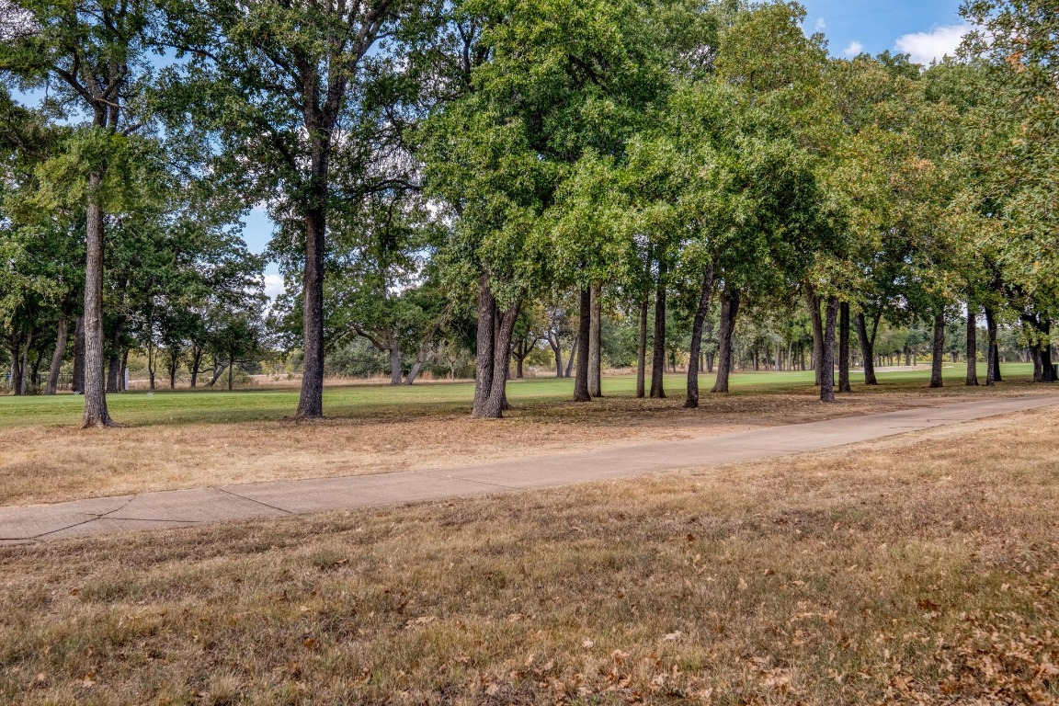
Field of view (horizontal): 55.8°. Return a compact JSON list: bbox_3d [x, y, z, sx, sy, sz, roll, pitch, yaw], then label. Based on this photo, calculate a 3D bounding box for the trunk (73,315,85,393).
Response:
[{"bbox_3d":[-18.368,0.037,40.740,0.524,3.183,0.520,0,0,0],"label":"trunk"}]

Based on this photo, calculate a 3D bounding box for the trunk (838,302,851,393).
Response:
[{"bbox_3d":[12.857,-0.225,40.720,0.487,3.706,0.480,0,0,0],"label":"trunk"}]

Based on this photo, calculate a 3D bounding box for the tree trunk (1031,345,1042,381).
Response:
[{"bbox_3d":[25.901,0.492,51.000,0.518,1.875,0.455,0,0,0],"label":"tree trunk"}]

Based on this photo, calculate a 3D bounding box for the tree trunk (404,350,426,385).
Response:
[{"bbox_3d":[-5.747,0.720,50.217,1.016,1.763,0.600,0,0,0],"label":"tree trunk"}]

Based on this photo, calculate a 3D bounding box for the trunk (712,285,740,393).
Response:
[{"bbox_3d":[7.859,-0.534,40.044,1.104,4.343,0.600,0,0,0],"label":"trunk"}]

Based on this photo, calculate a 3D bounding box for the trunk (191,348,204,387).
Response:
[{"bbox_3d":[-15.707,0.652,47.270,0.608,1.955,0.450,0,0,0],"label":"trunk"}]

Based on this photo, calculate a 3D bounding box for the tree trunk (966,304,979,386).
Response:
[{"bbox_3d":[20.138,-0.356,45.500,0.539,3.764,0.474,0,0,0],"label":"tree trunk"}]

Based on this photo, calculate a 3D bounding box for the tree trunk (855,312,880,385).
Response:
[{"bbox_3d":[16.964,-0.249,50.217,1.200,3.702,0.600,0,0,0],"label":"tree trunk"}]

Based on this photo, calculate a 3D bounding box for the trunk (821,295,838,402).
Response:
[{"bbox_3d":[9.725,-0.125,32.504,0.538,3.424,0.460,0,0,0],"label":"trunk"}]

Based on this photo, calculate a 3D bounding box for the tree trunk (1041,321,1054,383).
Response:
[{"bbox_3d":[28.080,-0.075,54.211,0.698,3.389,0.550,0,0,0],"label":"tree trunk"}]

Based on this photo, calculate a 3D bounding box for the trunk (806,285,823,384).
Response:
[{"bbox_3d":[13.172,-0.830,46.300,0.705,4.596,0.620,0,0,0],"label":"trunk"}]

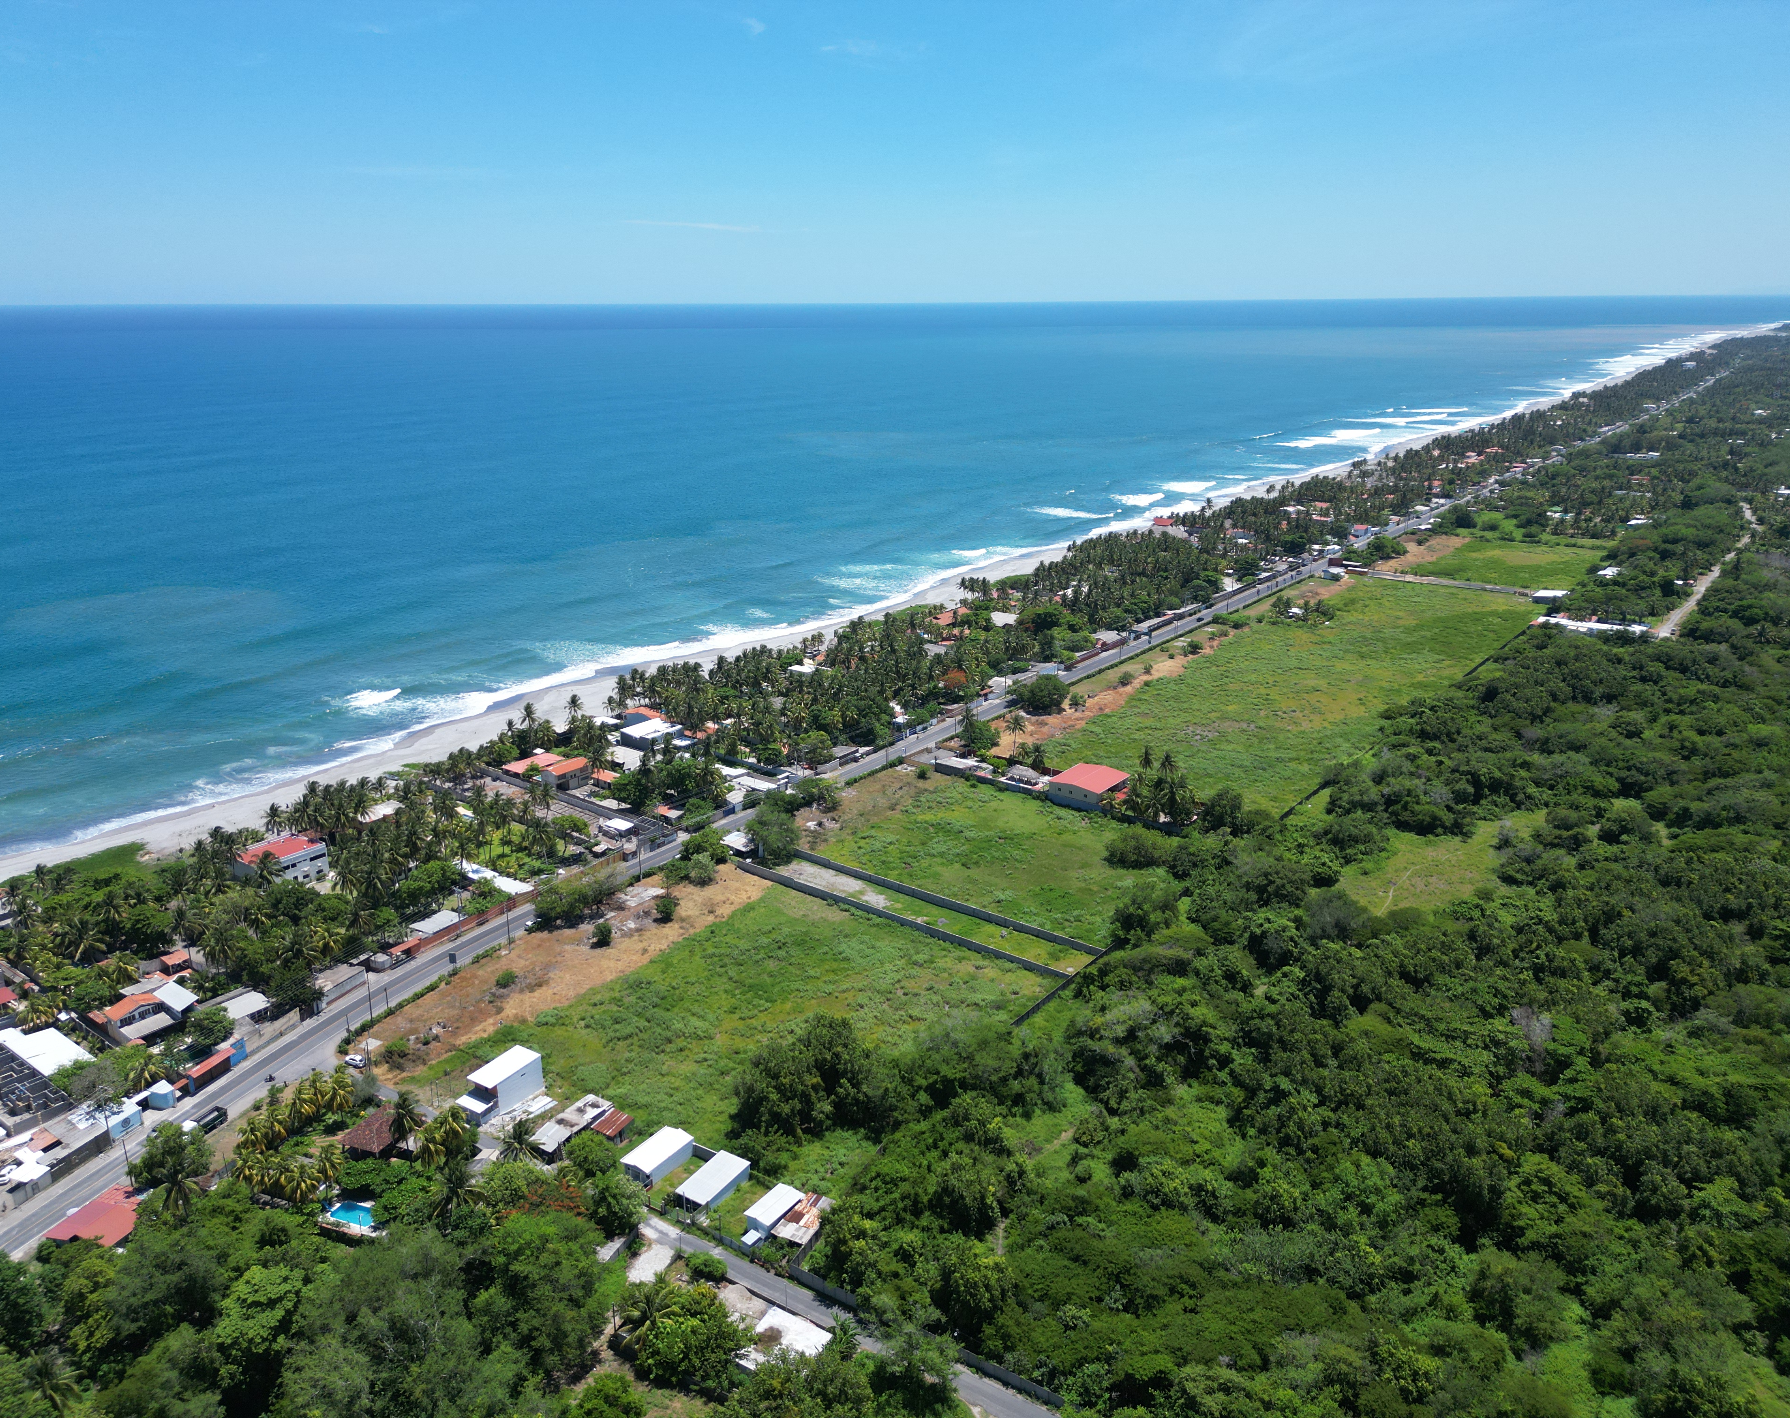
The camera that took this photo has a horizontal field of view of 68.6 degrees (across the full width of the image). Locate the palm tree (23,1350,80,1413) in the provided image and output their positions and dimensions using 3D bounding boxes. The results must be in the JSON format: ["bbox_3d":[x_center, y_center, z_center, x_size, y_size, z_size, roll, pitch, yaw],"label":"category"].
[{"bbox_3d":[-104.410,84.920,163.440,7.490,10.350,7.490,-14,22,-37],"label":"palm tree"}]

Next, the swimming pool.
[{"bbox_3d":[-80.034,75.586,195.302,7.100,1.200,4.000,7,19,22],"label":"swimming pool"}]

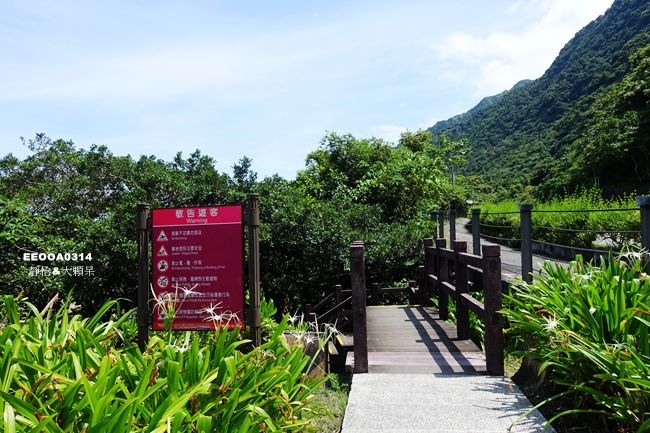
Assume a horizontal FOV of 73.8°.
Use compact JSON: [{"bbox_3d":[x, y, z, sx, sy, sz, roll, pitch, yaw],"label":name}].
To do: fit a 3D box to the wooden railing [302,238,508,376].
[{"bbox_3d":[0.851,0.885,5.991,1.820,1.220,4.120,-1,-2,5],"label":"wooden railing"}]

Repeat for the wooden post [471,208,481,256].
[{"bbox_3d":[2.788,0.398,7.985,0.150,1.070,0.150,-1,-2,5],"label":"wooden post"}]

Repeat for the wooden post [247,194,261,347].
[{"bbox_3d":[-0.672,0.579,4.128,0.115,1.570,0.115,-1,-2,9],"label":"wooden post"}]

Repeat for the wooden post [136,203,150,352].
[{"bbox_3d":[-1.803,0.650,4.298,0.115,1.550,0.115,-1,-2,9],"label":"wooden post"}]

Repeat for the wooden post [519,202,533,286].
[{"bbox_3d":[2.594,0.367,5.585,0.150,1.070,0.150,-1,-2,5],"label":"wooden post"}]

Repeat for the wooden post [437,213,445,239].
[{"bbox_3d":[3.182,0.412,11.785,0.150,1.070,0.150,-1,-2,5],"label":"wooden post"}]

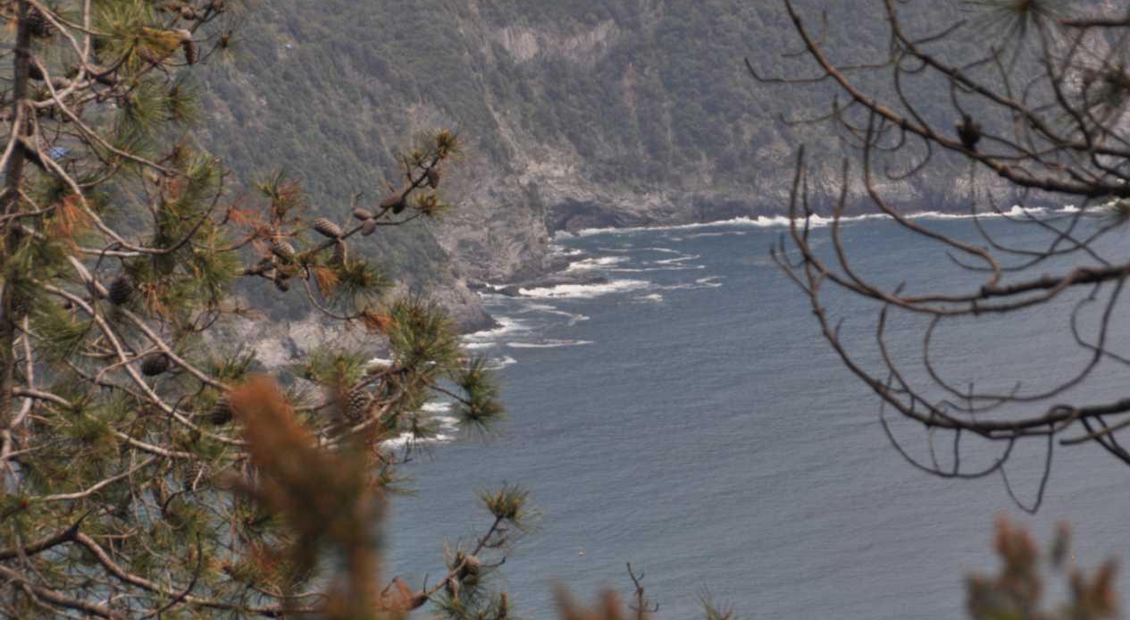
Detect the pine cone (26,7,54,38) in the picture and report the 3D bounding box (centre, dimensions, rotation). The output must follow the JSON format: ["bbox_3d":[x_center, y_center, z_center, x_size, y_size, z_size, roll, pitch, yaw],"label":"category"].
[{"bbox_3d":[-1.495,-0.818,15.000,0.075,0.090,0.075,-21,-30,0],"label":"pine cone"}]

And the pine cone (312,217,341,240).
[{"bbox_3d":[-0.677,-0.232,15.000,0.092,0.045,0.045,32,0,0],"label":"pine cone"}]

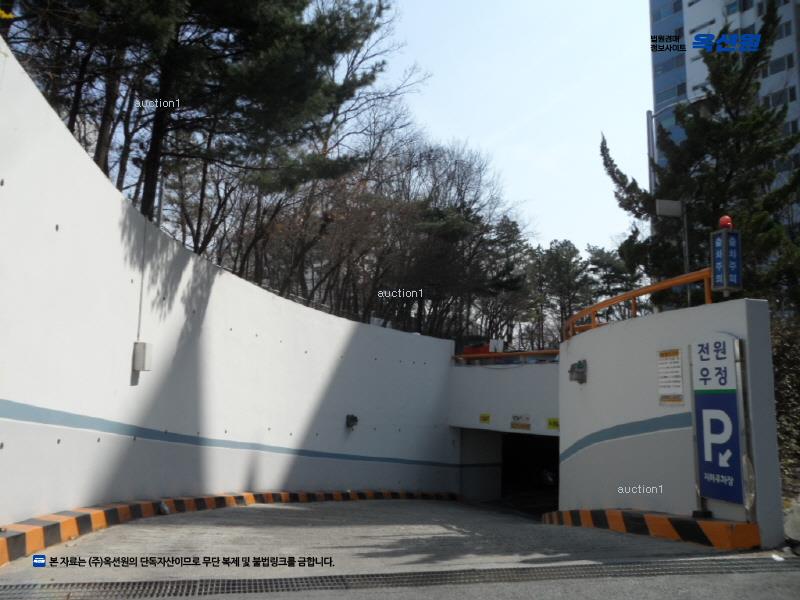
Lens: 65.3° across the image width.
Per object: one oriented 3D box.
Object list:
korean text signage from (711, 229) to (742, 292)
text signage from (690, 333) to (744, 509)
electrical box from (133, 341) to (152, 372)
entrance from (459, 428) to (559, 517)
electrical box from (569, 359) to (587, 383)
[{"bbox_3d":[3.400,-0.408,6.498,0.190,0.600,0.190,2,-7,-14],"label":"korean text signage"},{"bbox_3d":[3.204,1.198,6.307,0.090,1.620,0.460,4,-8,-28],"label":"text signage"},{"bbox_3d":[-3.806,0.846,9.260,0.170,0.430,0.270,0,-7,2],"label":"electrical box"},{"bbox_3d":[3.510,5.097,18.331,1.000,2.400,4.200,7,-9,-42],"label":"entrance"},{"bbox_3d":[2.977,1.188,10.437,0.220,0.370,0.320,1,-7,0],"label":"electrical box"}]

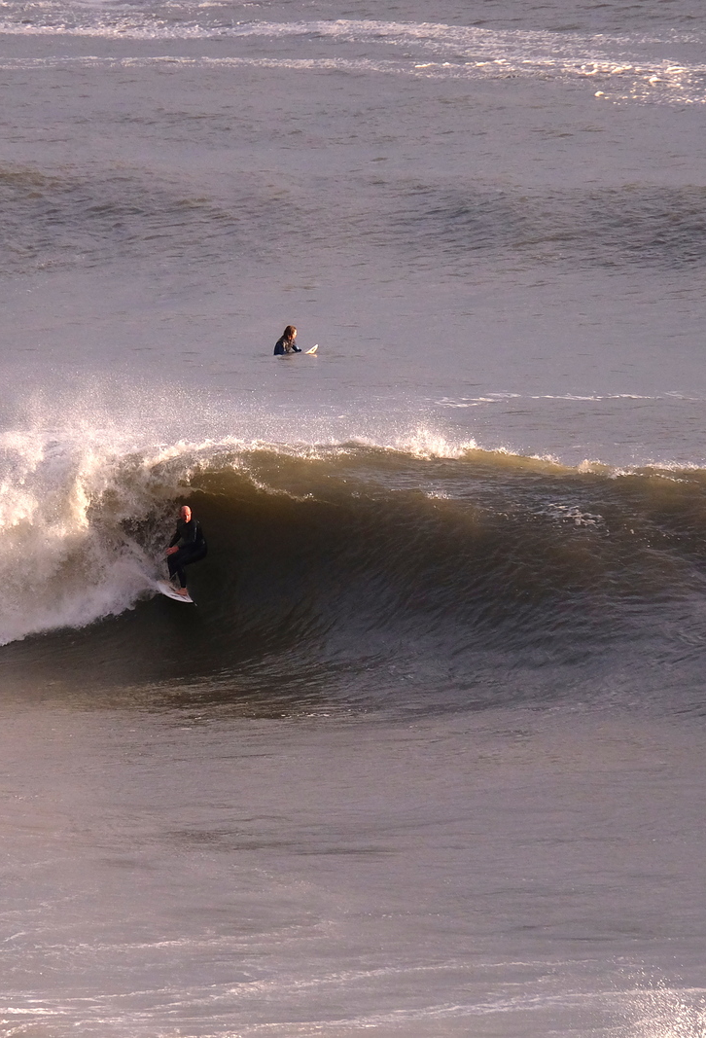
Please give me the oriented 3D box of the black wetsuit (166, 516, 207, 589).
[{"bbox_3d":[-2.337,0.470,210.000,0.520,0.990,0.560,5,8,41],"label":"black wetsuit"}]

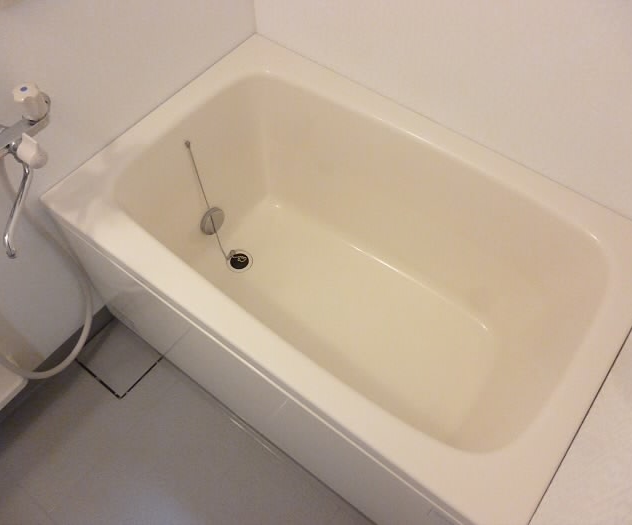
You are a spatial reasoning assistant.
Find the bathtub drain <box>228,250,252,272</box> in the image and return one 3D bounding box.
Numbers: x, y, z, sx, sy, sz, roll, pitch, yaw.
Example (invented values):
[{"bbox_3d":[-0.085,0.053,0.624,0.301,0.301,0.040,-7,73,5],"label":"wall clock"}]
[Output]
[{"bbox_3d":[-0.227,-0.005,1.696,0.075,0.020,0.075,0,57,1],"label":"bathtub drain"}]

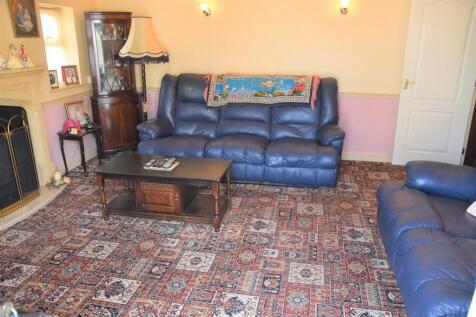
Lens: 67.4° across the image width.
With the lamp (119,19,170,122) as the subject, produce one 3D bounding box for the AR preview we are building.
[{"bbox_3d":[-1.144,-0.825,4.418,0.600,1.710,0.600,4,17,11],"label":"lamp"}]

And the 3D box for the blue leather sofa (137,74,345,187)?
[{"bbox_3d":[0.043,-0.389,4.130,2.240,1.050,0.950,4,17,11],"label":"blue leather sofa"}]

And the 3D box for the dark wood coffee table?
[{"bbox_3d":[-0.600,0.261,3.090,1.020,0.413,0.545,4,17,11],"label":"dark wood coffee table"}]

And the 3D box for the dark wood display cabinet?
[{"bbox_3d":[-1.591,-0.936,4.679,0.650,1.770,0.460,-9,19,-27],"label":"dark wood display cabinet"}]

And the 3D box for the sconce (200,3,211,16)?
[{"bbox_3d":[-0.395,-1.810,4.315,0.110,0.190,0.170,4,17,11],"label":"sconce"}]

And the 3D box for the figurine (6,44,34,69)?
[{"bbox_3d":[-1.906,-0.879,3.102,0.090,0.180,0.220,7,18,21],"label":"figurine"}]

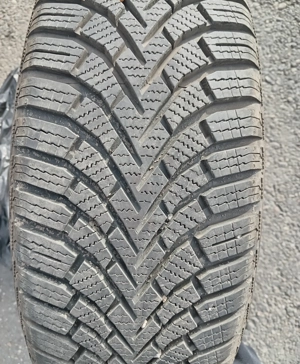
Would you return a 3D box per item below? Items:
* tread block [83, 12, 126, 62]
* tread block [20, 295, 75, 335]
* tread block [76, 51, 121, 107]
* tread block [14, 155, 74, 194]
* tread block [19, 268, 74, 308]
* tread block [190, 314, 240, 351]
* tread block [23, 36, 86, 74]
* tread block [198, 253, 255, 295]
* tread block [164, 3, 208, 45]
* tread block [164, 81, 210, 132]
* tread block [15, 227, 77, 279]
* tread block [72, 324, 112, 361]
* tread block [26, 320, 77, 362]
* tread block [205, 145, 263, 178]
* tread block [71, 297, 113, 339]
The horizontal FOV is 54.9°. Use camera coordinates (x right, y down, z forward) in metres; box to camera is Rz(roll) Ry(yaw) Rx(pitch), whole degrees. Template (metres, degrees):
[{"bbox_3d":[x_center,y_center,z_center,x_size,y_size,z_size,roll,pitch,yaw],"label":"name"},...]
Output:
[{"bbox_3d":[-0.030,-0.097,0.195,0.019,0.009,0.035,-44,76,-10],"label":"tread block"},{"bbox_3d":[-0.076,0.099,0.220,0.041,0.011,0.022,17,110,-2],"label":"tread block"},{"bbox_3d":[-0.031,-0.065,0.188,0.020,0.009,0.037,-44,80,-6],"label":"tread block"},{"bbox_3d":[-0.073,-0.005,0.201,0.045,0.011,0.018,13,91,3],"label":"tread block"},{"bbox_3d":[-0.076,0.077,0.212,0.042,0.010,0.019,22,106,-2],"label":"tread block"},{"bbox_3d":[0.047,0.107,0.212,0.042,0.019,0.013,-13,23,-10],"label":"tread block"},{"bbox_3d":[-0.068,-0.090,0.211,0.047,0.011,0.028,9,76,6],"label":"tread block"},{"bbox_3d":[0.058,0.069,0.220,0.043,0.010,0.020,-21,106,-5],"label":"tread block"},{"bbox_3d":[0.029,-0.126,0.232,0.043,0.009,0.025,-34,74,-17],"label":"tread block"},{"bbox_3d":[0.025,-0.055,0.211,0.037,0.008,0.020,-36,85,-9],"label":"tread block"},{"bbox_3d":[-0.070,0.047,0.194,0.050,0.013,0.029,13,103,13],"label":"tread block"},{"bbox_3d":[-0.043,0.124,0.227,0.014,0.009,0.040,-38,108,17],"label":"tread block"},{"bbox_3d":[-0.077,0.125,0.231,0.044,0.027,0.011,18,25,-3],"label":"tread block"},{"bbox_3d":[0.058,-0.015,0.194,0.050,0.013,0.018,-12,93,-21],"label":"tread block"},{"bbox_3d":[-0.044,0.105,0.226,0.015,0.009,0.039,-41,105,15],"label":"tread block"}]

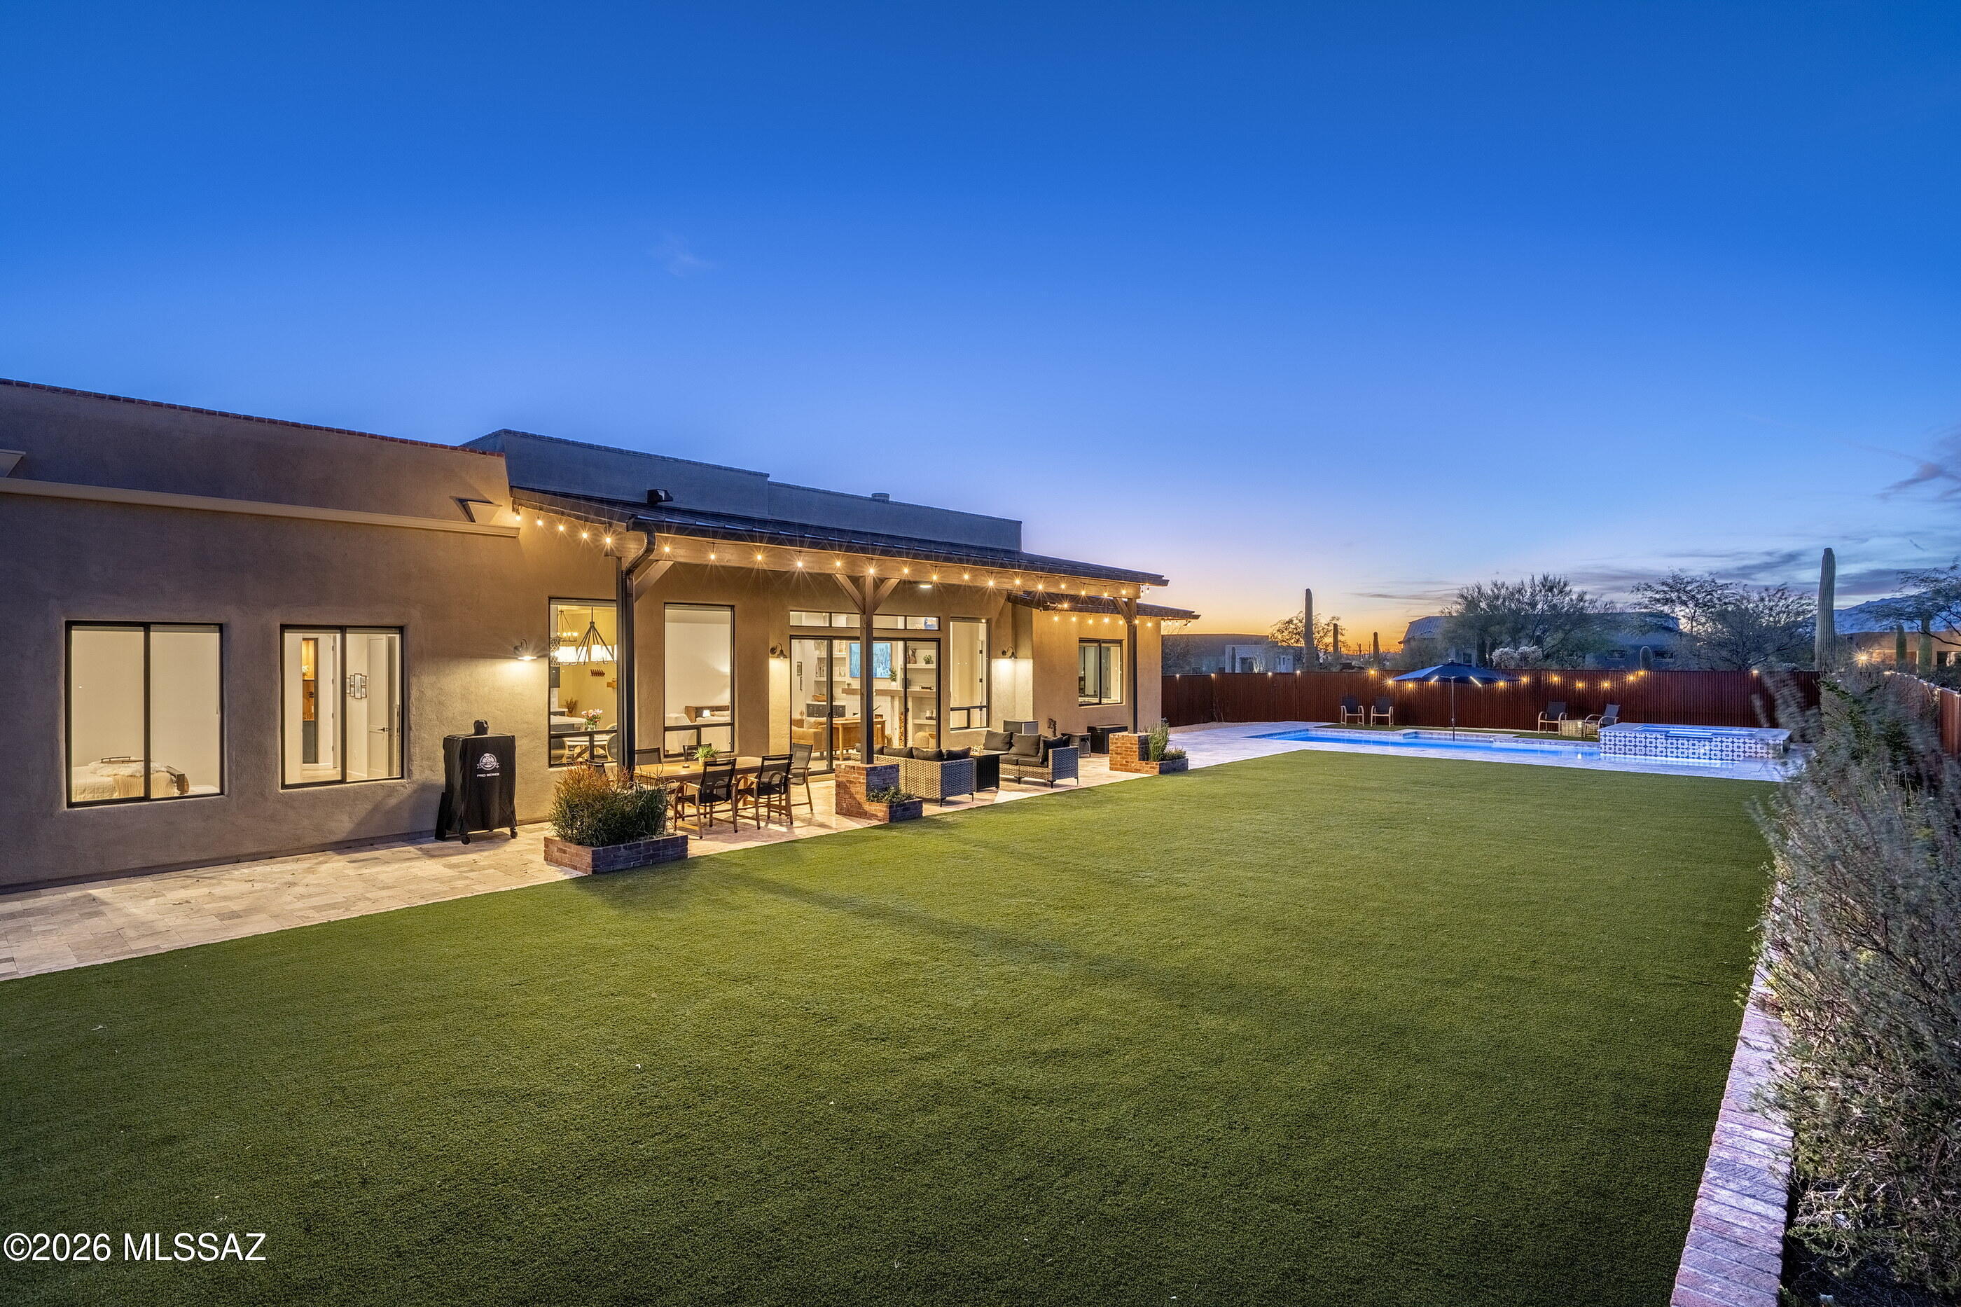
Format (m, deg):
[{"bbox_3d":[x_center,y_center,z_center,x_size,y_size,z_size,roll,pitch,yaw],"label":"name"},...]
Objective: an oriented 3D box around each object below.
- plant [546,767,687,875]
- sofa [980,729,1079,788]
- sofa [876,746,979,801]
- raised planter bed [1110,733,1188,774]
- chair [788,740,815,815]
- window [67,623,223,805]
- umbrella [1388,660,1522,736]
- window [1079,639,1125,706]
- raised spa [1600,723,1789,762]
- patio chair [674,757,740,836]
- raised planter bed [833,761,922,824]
[{"bbox_3d":[-3.875,1.716,9.871,1.060,0.980,1.090,-1,-1,43],"label":"plant"},{"bbox_3d":[0.661,1.804,16.000,2.060,0.840,0.750,-1,-1,43],"label":"sofa"},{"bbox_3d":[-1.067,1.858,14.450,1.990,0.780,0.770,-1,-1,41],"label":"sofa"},{"bbox_3d":[3.293,1.941,18.137,1.080,0.700,1.050,-1,-1,41],"label":"raised planter bed"},{"bbox_3d":[-2.703,1.761,13.009,0.620,0.920,0.550,0,-1,-43],"label":"chair"},{"bbox_3d":[-8.492,0.616,9.443,0.100,1.820,1.190,-1,-1,43],"label":"window"},{"bbox_3d":[12.307,1.250,24.051,3.300,2.200,3.300,-1,-1,43],"label":"umbrella"},{"bbox_3d":[2.856,0.451,21.905,0.120,1.550,1.925,-1,-1,41],"label":"window"},{"bbox_3d":[17.152,2.139,22.290,3.450,0.560,3.400,-1,-1,41],"label":"raised spa"},{"bbox_3d":[-3.356,1.763,11.427,0.630,0.900,0.560,-1,-1,41],"label":"patio chair"},{"bbox_3d":[-1.404,1.883,12.741,1.070,0.690,0.640,-1,-1,41],"label":"raised planter bed"}]

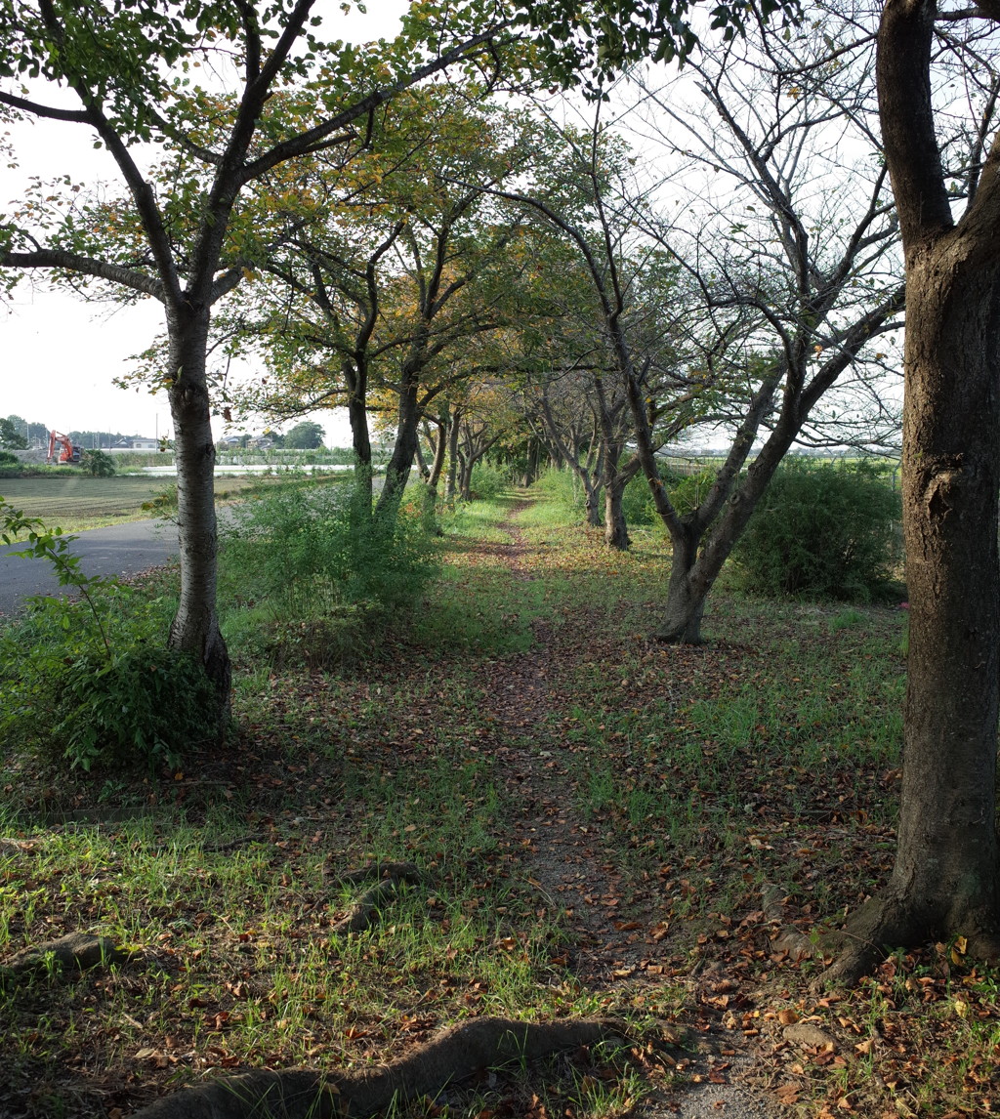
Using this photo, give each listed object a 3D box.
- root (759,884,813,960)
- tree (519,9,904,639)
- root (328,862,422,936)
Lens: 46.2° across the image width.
[{"bbox_3d":[0.898,1.146,3.666,0.170,0.090,0.520,0,5,5],"label":"root"},{"bbox_3d":[1.818,-1.860,9.591,3.337,5.094,3.500,0,5,0],"label":"tree"},{"bbox_3d":[-0.421,1.152,3.996,0.320,0.100,0.460,0,5,0],"label":"root"}]

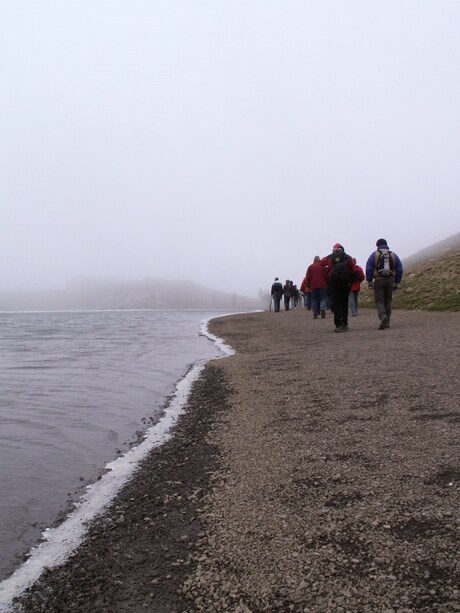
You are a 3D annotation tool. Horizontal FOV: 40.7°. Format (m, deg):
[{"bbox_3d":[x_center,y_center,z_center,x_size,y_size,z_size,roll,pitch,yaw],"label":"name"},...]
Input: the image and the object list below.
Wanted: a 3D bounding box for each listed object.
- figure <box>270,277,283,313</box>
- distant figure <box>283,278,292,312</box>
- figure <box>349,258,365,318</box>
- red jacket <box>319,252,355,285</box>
[{"bbox_3d":[2.317,-0.566,30.500,0.560,1.750,0.420,0,0,0],"label":"figure"},{"bbox_3d":[3.118,-0.605,33.500,0.530,1.720,0.420,0,0,0],"label":"distant figure"},{"bbox_3d":[3.705,-0.555,18.300,0.580,1.700,0.420,0,0,0],"label":"figure"},{"bbox_3d":[2.122,-0.728,12.200,0.660,0.680,0.380,0,0,0],"label":"red jacket"}]

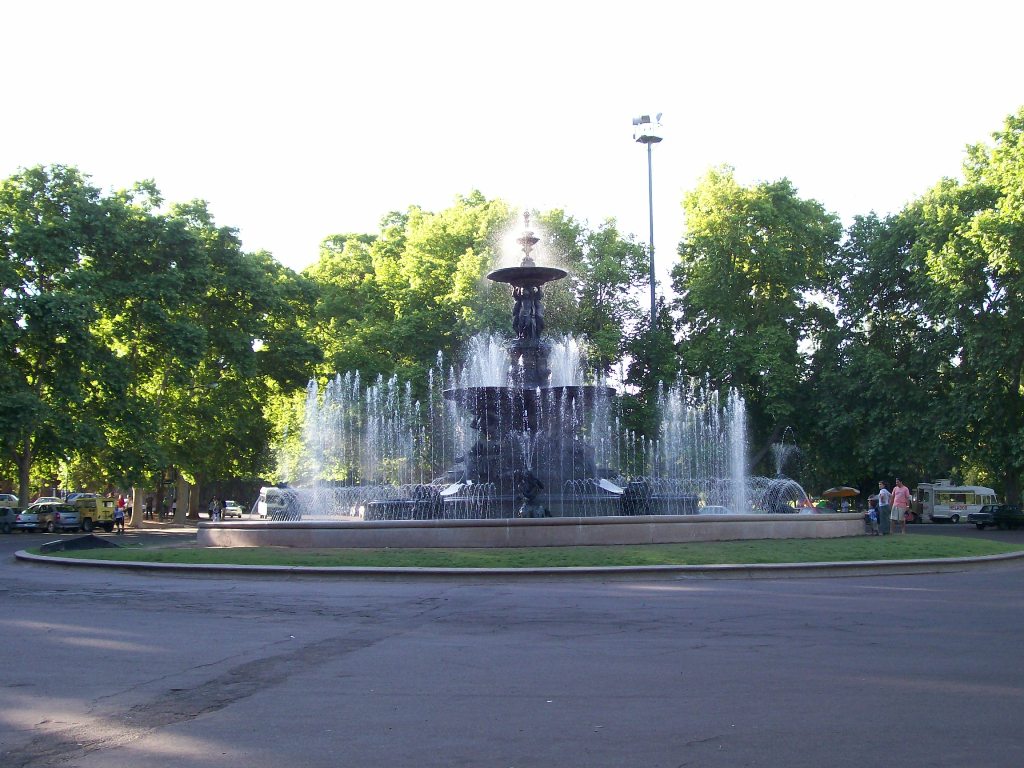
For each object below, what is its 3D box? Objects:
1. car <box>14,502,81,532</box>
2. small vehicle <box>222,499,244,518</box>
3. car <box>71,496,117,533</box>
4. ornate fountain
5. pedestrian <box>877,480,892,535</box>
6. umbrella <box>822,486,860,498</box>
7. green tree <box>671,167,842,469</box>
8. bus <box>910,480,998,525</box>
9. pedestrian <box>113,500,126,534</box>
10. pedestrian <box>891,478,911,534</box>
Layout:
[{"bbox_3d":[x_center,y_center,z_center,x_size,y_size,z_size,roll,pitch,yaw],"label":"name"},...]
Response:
[{"bbox_3d":[-24.115,6.919,69.000,4.200,1.550,1.720,-5,-7,34],"label":"car"},{"bbox_3d":[-23.051,10.382,110.000,1.680,1.420,4.000,1,-6,-20],"label":"small vehicle"},{"bbox_3d":[-22.361,6.999,71.000,4.100,1.830,1.750,-5,-7,34],"label":"car"},{"bbox_3d":[0.516,-0.515,42.200,5.700,9.890,5.700,-1,-6,0],"label":"ornate fountain"},{"bbox_3d":[11.468,3.821,41.000,0.440,1.660,0.470,-1,-6,1],"label":"pedestrian"},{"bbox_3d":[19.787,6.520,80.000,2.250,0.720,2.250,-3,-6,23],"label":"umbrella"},{"bbox_3d":[16.098,-3.022,88.000,11.300,23.190,11.000,-1,-6,0],"label":"green tree"},{"bbox_3d":[30.214,8.074,91.000,5.600,2.880,2.150,0,-6,-12],"label":"bus"},{"bbox_3d":[-19.734,6.713,67.000,0.520,1.640,0.360,1,-6,-18],"label":"pedestrian"},{"bbox_3d":[12.016,3.794,41.200,0.560,1.740,0.380,-4,-6,25],"label":"pedestrian"}]

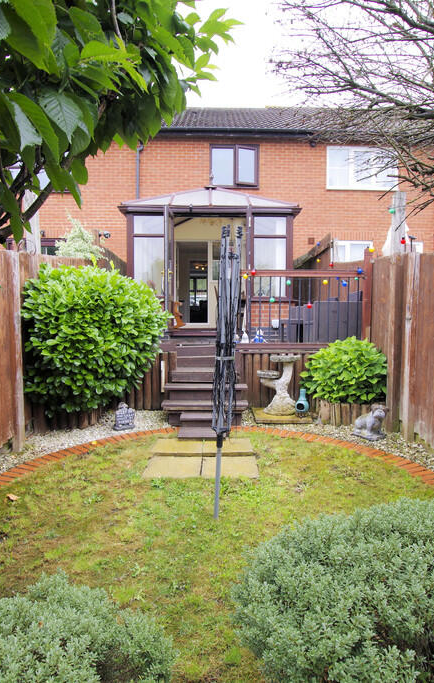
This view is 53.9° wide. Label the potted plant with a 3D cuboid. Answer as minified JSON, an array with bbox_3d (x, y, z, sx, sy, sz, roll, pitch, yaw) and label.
[{"bbox_3d":[1.400,0.430,4.910,0.950,0.990,0.880,0,5,0],"label":"potted plant"}]

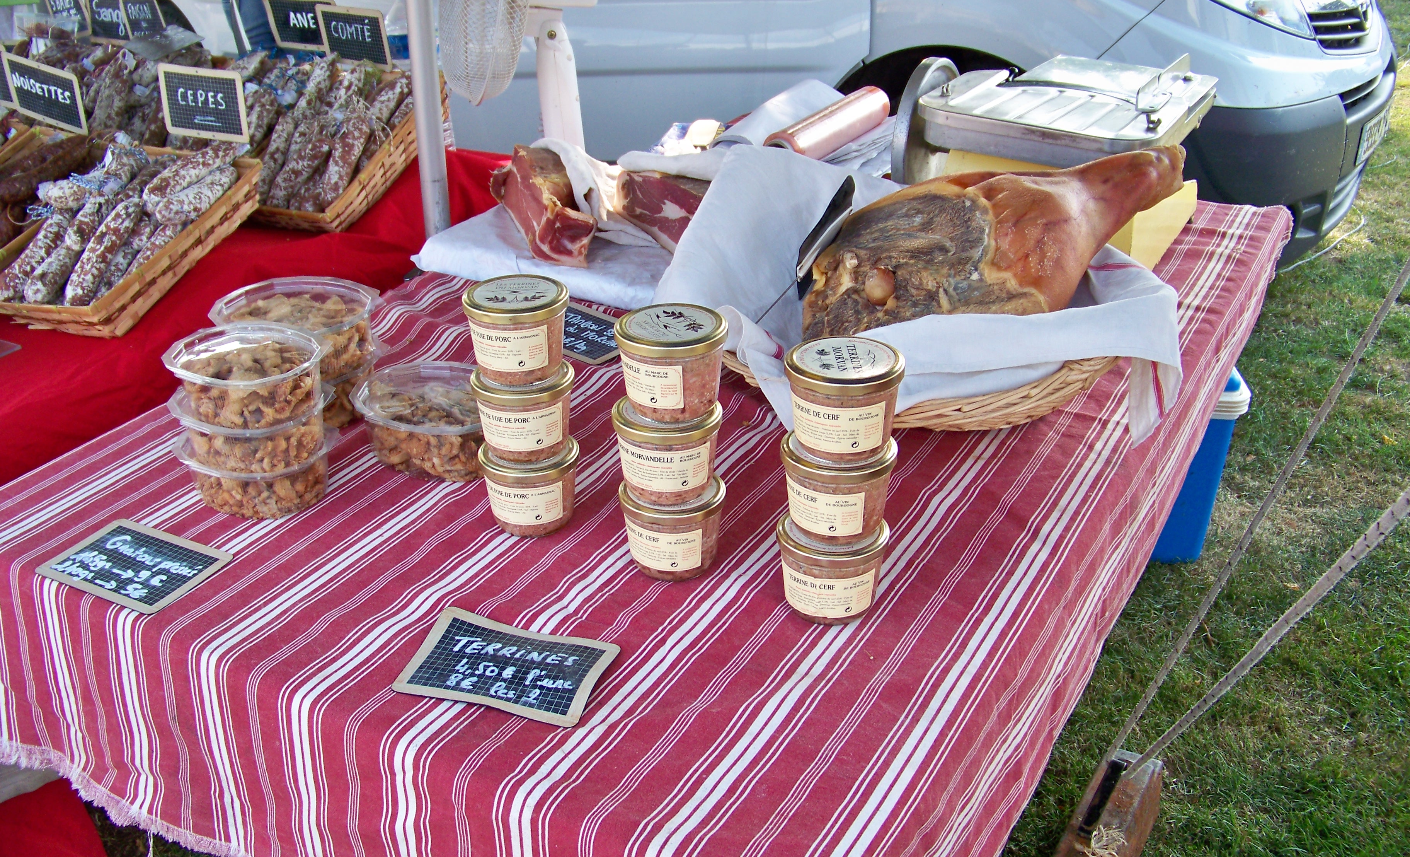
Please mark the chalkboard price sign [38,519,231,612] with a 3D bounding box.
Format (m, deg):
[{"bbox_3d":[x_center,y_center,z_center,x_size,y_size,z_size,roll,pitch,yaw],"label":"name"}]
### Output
[{"bbox_3d":[-0.476,0.112,1.122,0.140,0.006,0.091,11,29,23],"label":"chalkboard price sign"}]

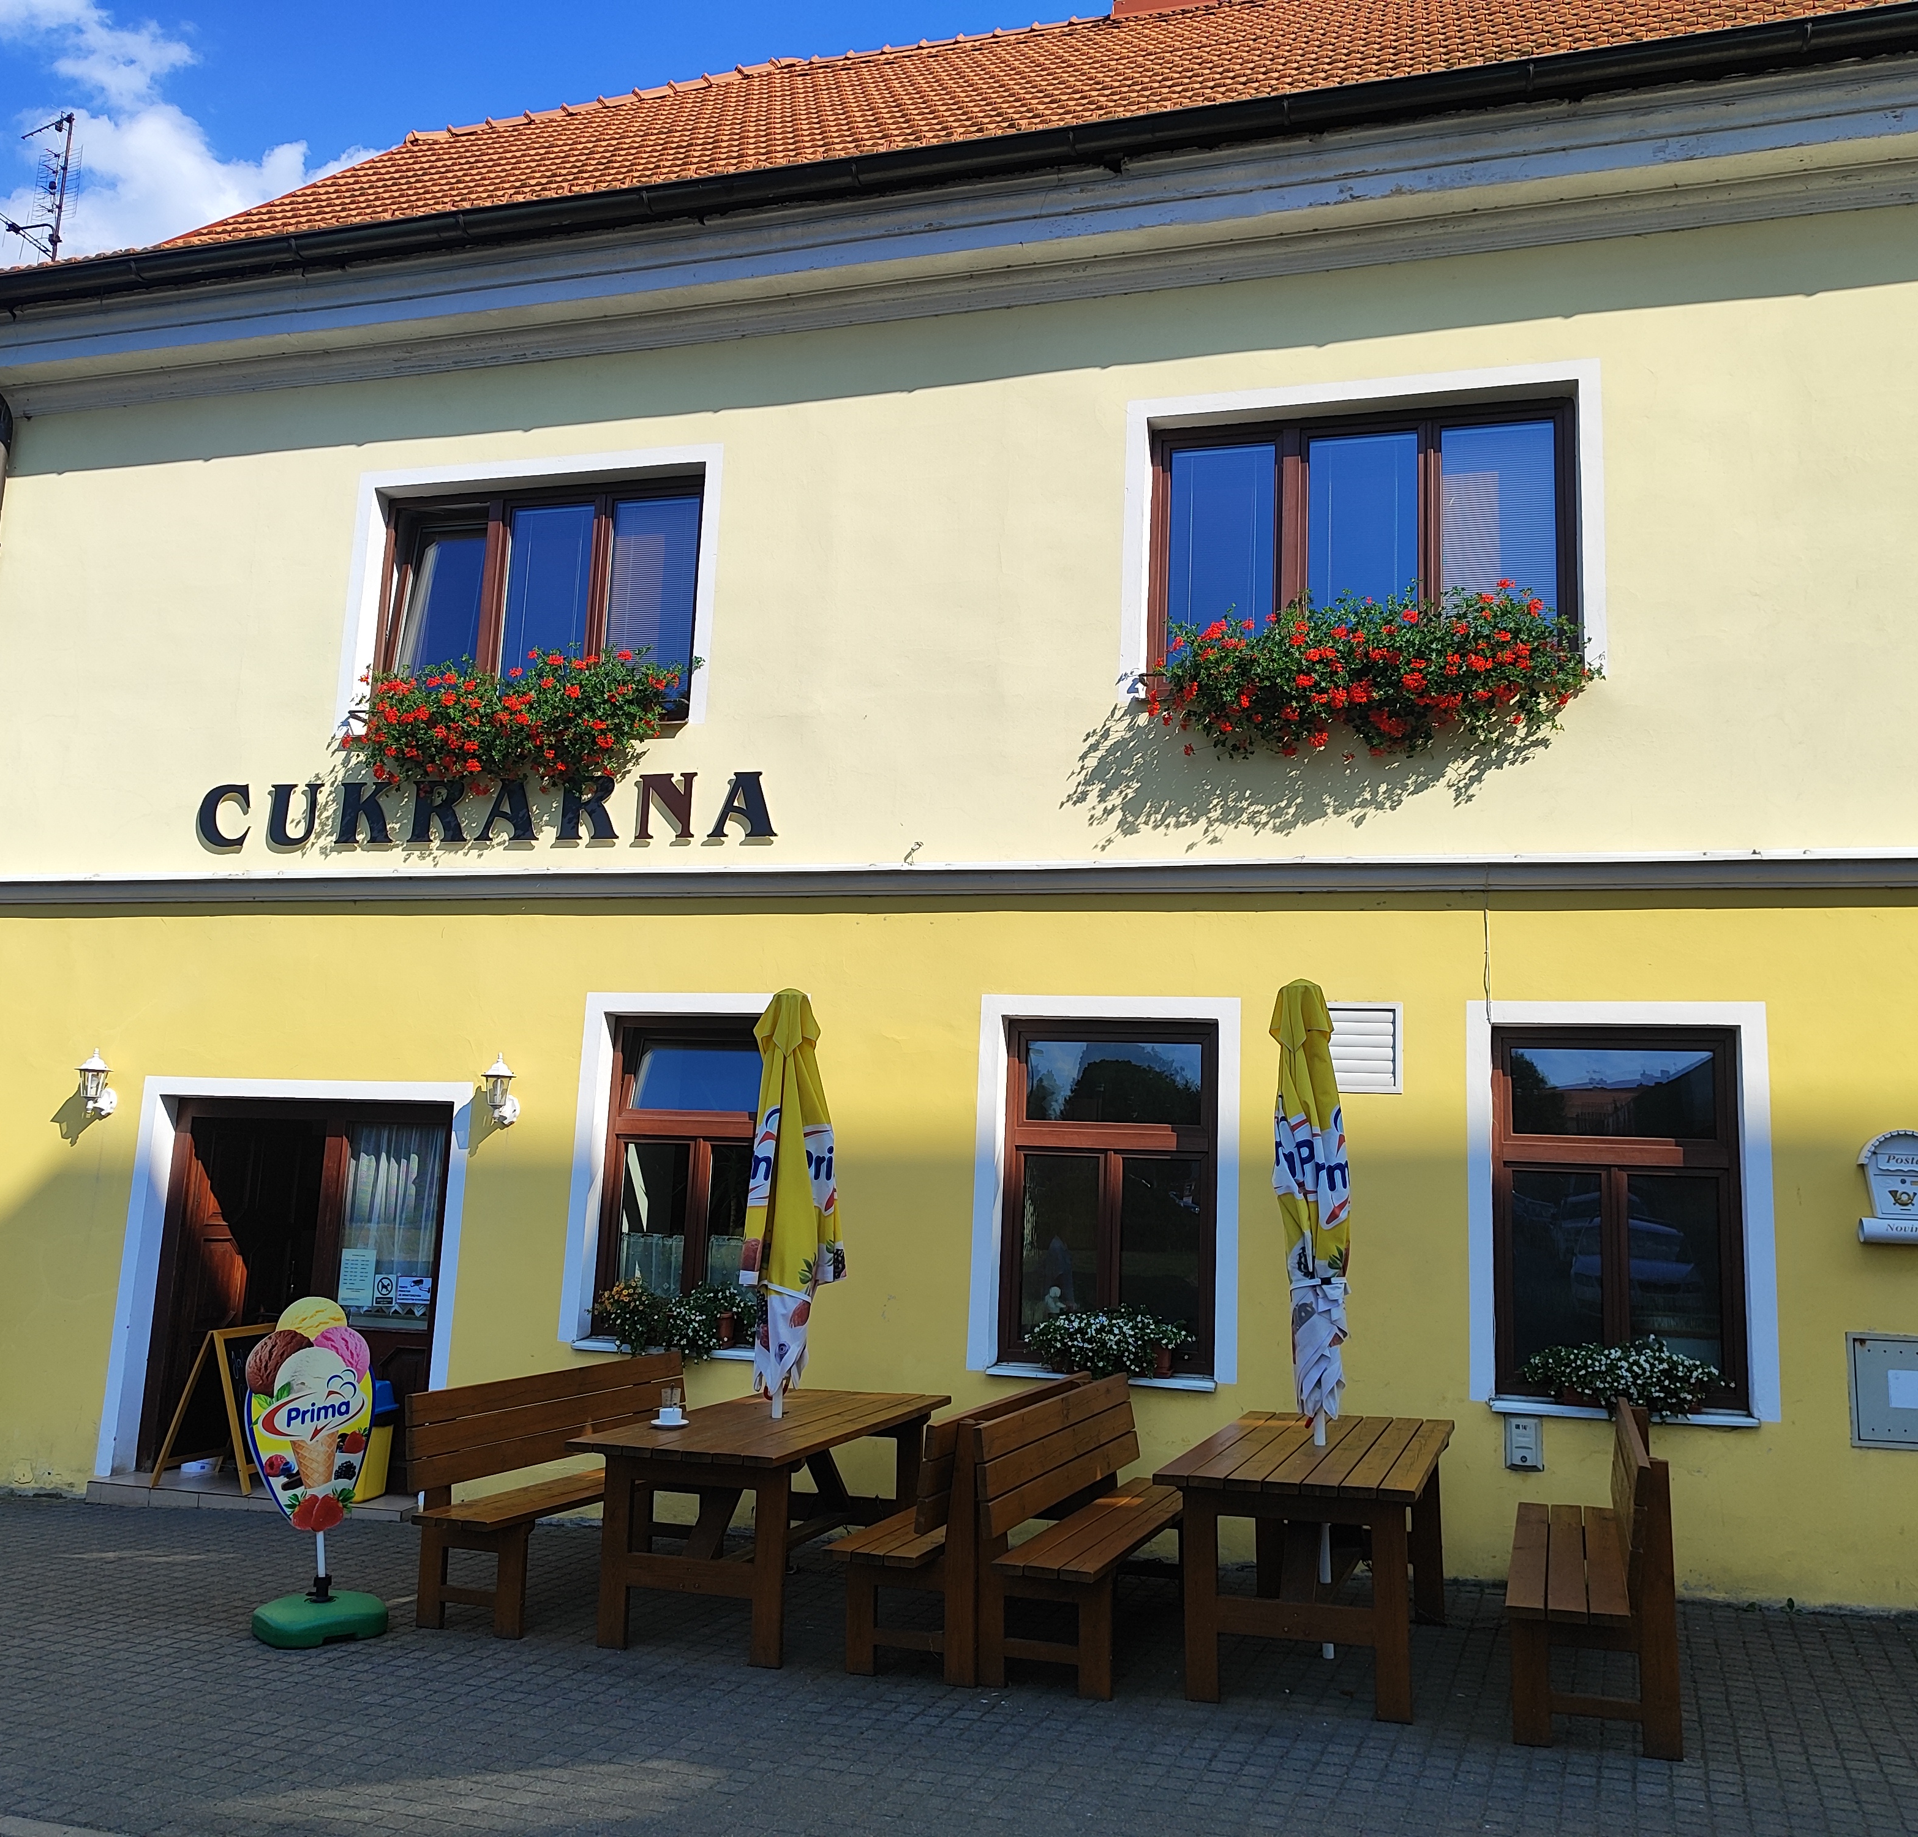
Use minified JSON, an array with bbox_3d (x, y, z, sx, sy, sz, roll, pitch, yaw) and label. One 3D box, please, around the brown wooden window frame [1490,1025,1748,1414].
[{"bbox_3d":[2.998,1.346,7.747,1.100,1.705,0.090,0,-10,15],"label":"brown wooden window frame"}]

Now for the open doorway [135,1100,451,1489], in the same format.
[{"bbox_3d":[-3.672,2.080,9.407,1.908,2.097,0.248,0,-10,15],"label":"open doorway"}]

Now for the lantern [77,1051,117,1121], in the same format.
[{"bbox_3d":[-4.943,0.943,9.713,0.230,0.394,0.250,0,-10,15],"label":"lantern"}]

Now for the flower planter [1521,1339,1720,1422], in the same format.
[{"bbox_3d":[2.888,2.015,7.419,0.825,0.358,0.278,0,-10,15],"label":"flower planter"}]

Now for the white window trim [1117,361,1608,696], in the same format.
[{"bbox_3d":[1.991,-1.918,8.515,2.329,1.607,0.140,0,-10,15],"label":"white window trim"}]

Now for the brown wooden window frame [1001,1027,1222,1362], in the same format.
[{"bbox_3d":[0.737,1.322,8.197,1.058,1.649,0.100,0,-10,15],"label":"brown wooden window frame"}]

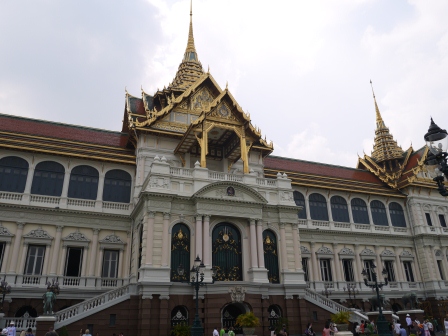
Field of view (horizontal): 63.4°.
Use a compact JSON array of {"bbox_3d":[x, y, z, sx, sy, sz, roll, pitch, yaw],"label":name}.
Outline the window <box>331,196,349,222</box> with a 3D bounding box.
[{"bbox_3d":[16.592,5.813,51.655,2.900,3.900,0.400,8,-25,-20],"label":"window"}]

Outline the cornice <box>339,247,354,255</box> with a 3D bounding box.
[{"bbox_3d":[16.978,11.503,50.105,2.900,1.200,0.450,8,-25,-20],"label":"cornice"}]

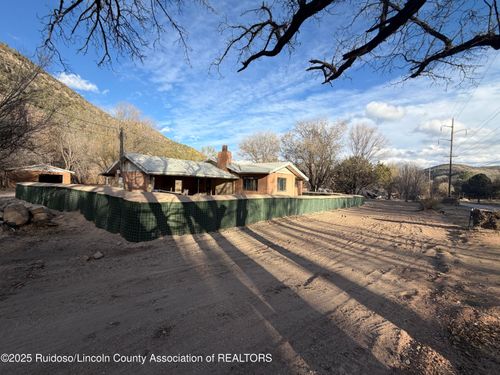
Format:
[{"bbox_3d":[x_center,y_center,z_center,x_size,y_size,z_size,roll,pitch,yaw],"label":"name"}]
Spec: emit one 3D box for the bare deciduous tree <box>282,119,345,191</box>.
[{"bbox_3d":[10.816,-4.999,33.949,10.200,13.200,9.600,2,1,0],"label":"bare deciduous tree"}]

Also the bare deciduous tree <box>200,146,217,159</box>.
[{"bbox_3d":[-10.144,-4.525,49.960,6.000,11.000,6.000,2,1,0],"label":"bare deciduous tree"}]

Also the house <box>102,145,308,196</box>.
[{"bbox_3d":[-3.492,-1.404,20.892,11.900,5.500,15.800,2,1,38],"label":"house"}]

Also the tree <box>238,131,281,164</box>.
[{"bbox_3d":[2.012,-4.897,39.953,8.600,12.500,8.400,2,1,0],"label":"tree"}]

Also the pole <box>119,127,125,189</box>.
[{"bbox_3d":[-8.859,-1.530,13.988,0.250,5.600,0.250,2,1,38],"label":"pole"}]

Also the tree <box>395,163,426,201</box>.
[{"bbox_3d":[23.044,-0.618,28.989,3.800,5.400,3.800,2,1,0],"label":"tree"}]

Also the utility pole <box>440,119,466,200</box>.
[{"bbox_3d":[44.251,-6.297,43.927,4.000,17.400,0.450,2,1,38],"label":"utility pole"}]

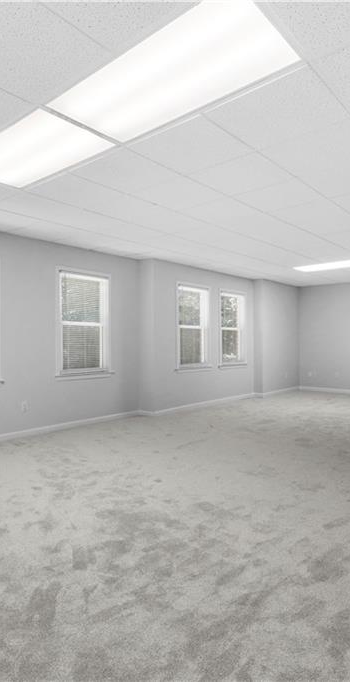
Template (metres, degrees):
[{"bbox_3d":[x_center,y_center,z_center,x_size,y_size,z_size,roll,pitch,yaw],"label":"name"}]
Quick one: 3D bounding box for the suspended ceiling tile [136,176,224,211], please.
[{"bbox_3d":[0.045,-1.288,3.475,0.600,0.020,0.600,0,0,41],"label":"suspended ceiling tile"}]

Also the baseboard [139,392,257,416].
[{"bbox_3d":[0.630,1.113,7.145,0.025,0.090,3.002,0,0,44],"label":"baseboard"}]

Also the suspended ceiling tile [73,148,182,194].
[{"bbox_3d":[-0.376,-1.270,3.012,0.605,0.022,0.605,0,0,41],"label":"suspended ceiling tile"}]

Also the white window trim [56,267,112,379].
[{"bbox_3d":[-1.262,-0.228,5.545,0.090,1.500,0.910,0,0,41],"label":"white window trim"}]

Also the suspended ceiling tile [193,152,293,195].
[{"bbox_3d":[0.509,-1.270,3.072,0.605,0.022,0.605,0,0,41],"label":"suspended ceiling tile"}]

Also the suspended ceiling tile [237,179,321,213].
[{"bbox_3d":[0.920,-1.269,3.523,0.605,0.022,0.605,0,0,41],"label":"suspended ceiling tile"}]

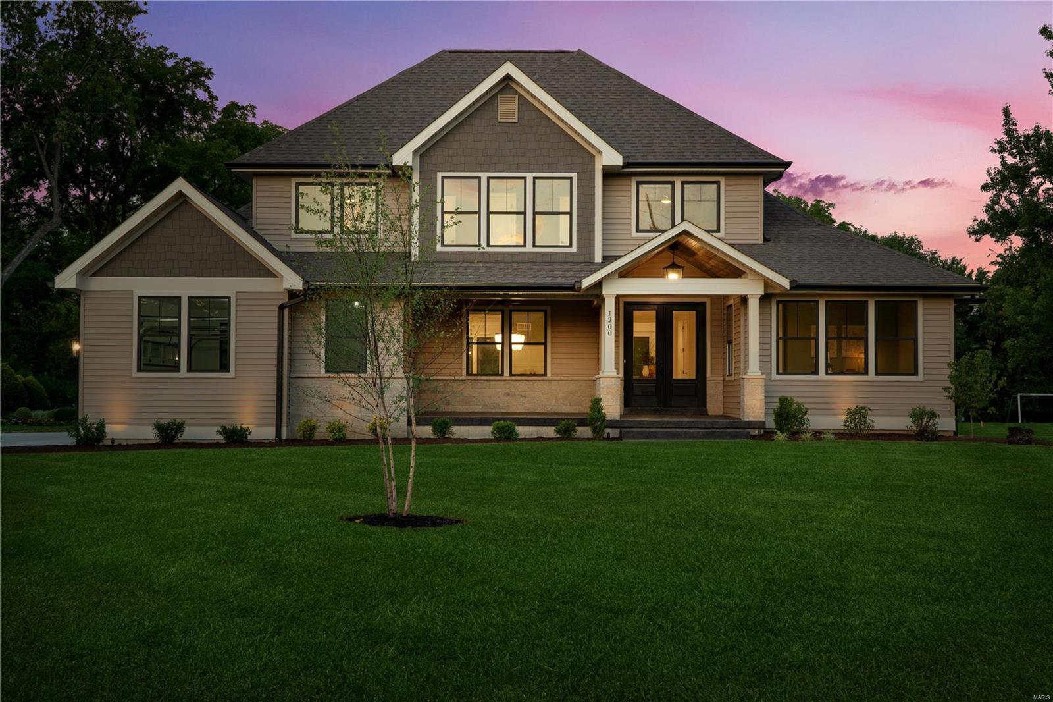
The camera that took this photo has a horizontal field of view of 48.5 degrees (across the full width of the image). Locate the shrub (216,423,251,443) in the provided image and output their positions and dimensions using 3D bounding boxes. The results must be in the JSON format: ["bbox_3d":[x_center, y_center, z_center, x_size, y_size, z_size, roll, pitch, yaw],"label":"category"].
[{"bbox_3d":[-5.985,1.683,23.900,0.706,0.391,0.660,0,-2,0],"label":"shrub"}]

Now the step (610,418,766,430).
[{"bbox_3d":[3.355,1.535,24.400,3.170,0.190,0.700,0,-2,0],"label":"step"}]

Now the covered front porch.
[{"bbox_3d":[3.290,-0.569,25.531,4.287,4.100,3.100,0,-1,1],"label":"covered front porch"}]

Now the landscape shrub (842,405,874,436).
[{"bbox_3d":[6.831,1.432,24.100,0.644,0.617,0.620,0,-2,0],"label":"landscape shrub"}]

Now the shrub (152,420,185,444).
[{"bbox_3d":[-7.359,1.648,24.050,0.680,0.510,0.620,0,-2,0],"label":"shrub"}]

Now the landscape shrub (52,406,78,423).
[{"bbox_3d":[-14.968,2.070,38.000,0.850,0.570,0.820,0,-2,0],"label":"landscape shrub"}]

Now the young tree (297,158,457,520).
[{"bbox_3d":[-1.400,-0.186,11.000,1.500,3.520,1.400,0,-2,0],"label":"young tree"}]

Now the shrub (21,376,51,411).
[{"bbox_3d":[-17.622,1.565,42.000,1.020,1.350,1.020,0,-2,0],"label":"shrub"}]

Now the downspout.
[{"bbox_3d":[-4.946,0.344,24.500,0.638,3.083,0.220,0,-1,1],"label":"downspout"}]

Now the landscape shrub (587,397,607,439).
[{"bbox_3d":[1.461,1.382,24.150,0.391,0.879,0.400,0,-2,0],"label":"landscape shrub"}]

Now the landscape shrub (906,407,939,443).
[{"bbox_3d":[8.137,1.482,23.950,0.691,0.741,0.650,0,-1,1],"label":"landscape shrub"}]

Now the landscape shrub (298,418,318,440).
[{"bbox_3d":[-4.519,1.625,24.200,0.440,0.450,0.440,0,-2,0],"label":"landscape shrub"}]

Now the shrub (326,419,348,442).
[{"bbox_3d":[-3.952,1.645,24.350,0.454,0.466,0.450,0,-2,0],"label":"shrub"}]

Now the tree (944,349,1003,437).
[{"bbox_3d":[9.375,0.883,24.500,1.224,1.834,1.200,0,-1,1],"label":"tree"}]

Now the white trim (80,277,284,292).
[{"bbox_3d":[-7.236,-1.401,24.660,4.342,0.285,0.040,0,-2,0],"label":"white trim"}]

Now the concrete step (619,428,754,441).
[{"bbox_3d":[3.238,1.718,24.025,2.590,0.177,0.650,0,-2,0],"label":"concrete step"}]

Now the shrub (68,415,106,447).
[{"bbox_3d":[-9.015,1.645,24.000,0.740,0.640,0.700,0,-2,0],"label":"shrub"}]

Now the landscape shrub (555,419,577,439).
[{"bbox_3d":[0.837,1.648,24.800,0.506,0.401,0.480,0,-1,1],"label":"landscape shrub"}]

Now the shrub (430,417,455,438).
[{"bbox_3d":[-1.775,1.627,24.800,0.480,0.448,0.460,0,-2,0],"label":"shrub"}]

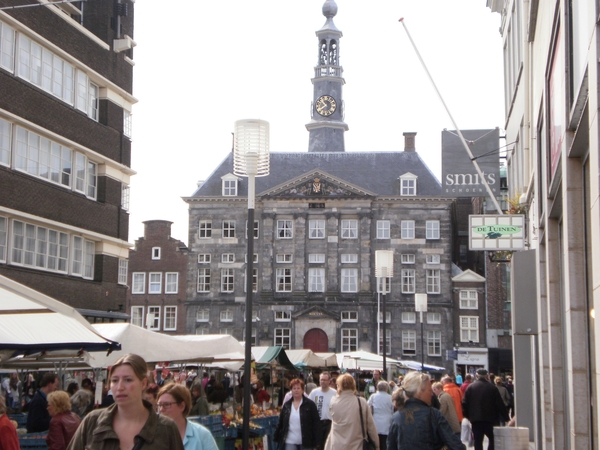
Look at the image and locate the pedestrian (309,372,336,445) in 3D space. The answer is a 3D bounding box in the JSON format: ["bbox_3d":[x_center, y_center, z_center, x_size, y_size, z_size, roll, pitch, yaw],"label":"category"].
[{"bbox_3d":[0.346,3.096,15.515,0.520,1.750,0.360,-1,-8,8],"label":"pedestrian"}]

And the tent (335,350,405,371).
[{"bbox_3d":[2.849,6.589,42.497,3.000,2.720,2.700,1,-8,-6],"label":"tent"}]

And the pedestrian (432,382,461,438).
[{"bbox_3d":[2.377,3.359,16.590,0.480,1.570,0.480,-4,-10,30],"label":"pedestrian"}]

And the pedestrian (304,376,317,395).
[{"bbox_3d":[0.193,3.460,17.483,0.460,1.600,0.340,0,-8,0],"label":"pedestrian"}]

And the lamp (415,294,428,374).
[{"bbox_3d":[6.320,6.484,52.623,0.620,5.920,0.620,0,-8,0],"label":"lamp"}]

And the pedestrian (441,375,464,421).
[{"bbox_3d":[2.843,3.638,18.875,0.520,1.690,0.400,4,-9,-23],"label":"pedestrian"}]

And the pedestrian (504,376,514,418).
[{"bbox_3d":[5.794,5.016,28.075,0.480,1.680,0.360,0,-8,6],"label":"pedestrian"}]

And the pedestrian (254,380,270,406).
[{"bbox_3d":[-0.832,4.296,23.120,0.400,1.570,0.460,4,-9,-24],"label":"pedestrian"}]

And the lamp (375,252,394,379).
[{"bbox_3d":[2.867,3.784,34.418,0.620,5.920,0.620,0,-8,0],"label":"lamp"}]

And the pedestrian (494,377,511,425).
[{"bbox_3d":[5.168,4.740,26.093,0.500,1.640,0.360,0,-8,6],"label":"pedestrian"}]

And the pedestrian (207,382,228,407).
[{"bbox_3d":[-2.089,4.743,26.085,0.550,1.530,0.420,3,-9,-17],"label":"pedestrian"}]

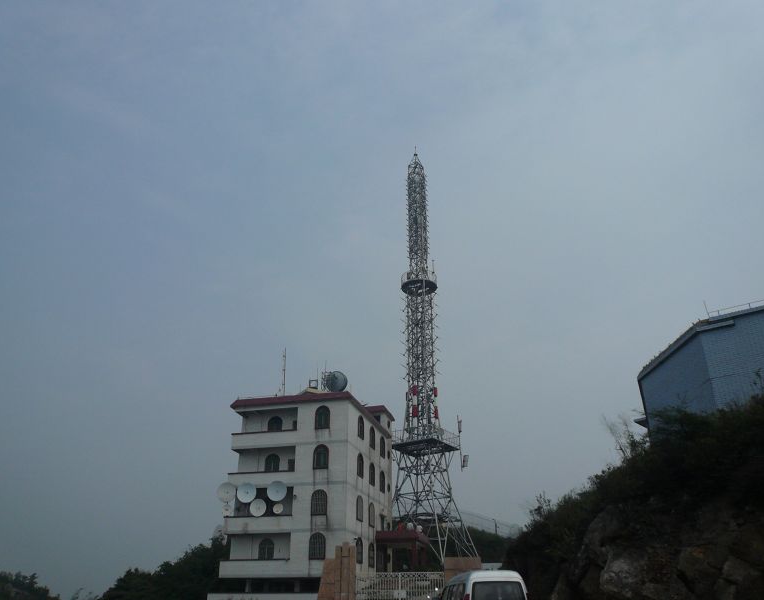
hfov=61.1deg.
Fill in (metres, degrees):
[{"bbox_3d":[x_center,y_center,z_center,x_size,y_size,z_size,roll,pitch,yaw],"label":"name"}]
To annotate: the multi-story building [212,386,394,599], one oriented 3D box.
[{"bbox_3d":[-6.055,18.685,60.730,11.344,18.026,16.576,-7,-27,13],"label":"multi-story building"}]

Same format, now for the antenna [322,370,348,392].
[{"bbox_3d":[-4.315,7.819,61.104,2.150,2.100,0.950,2,-26,-4],"label":"antenna"}]

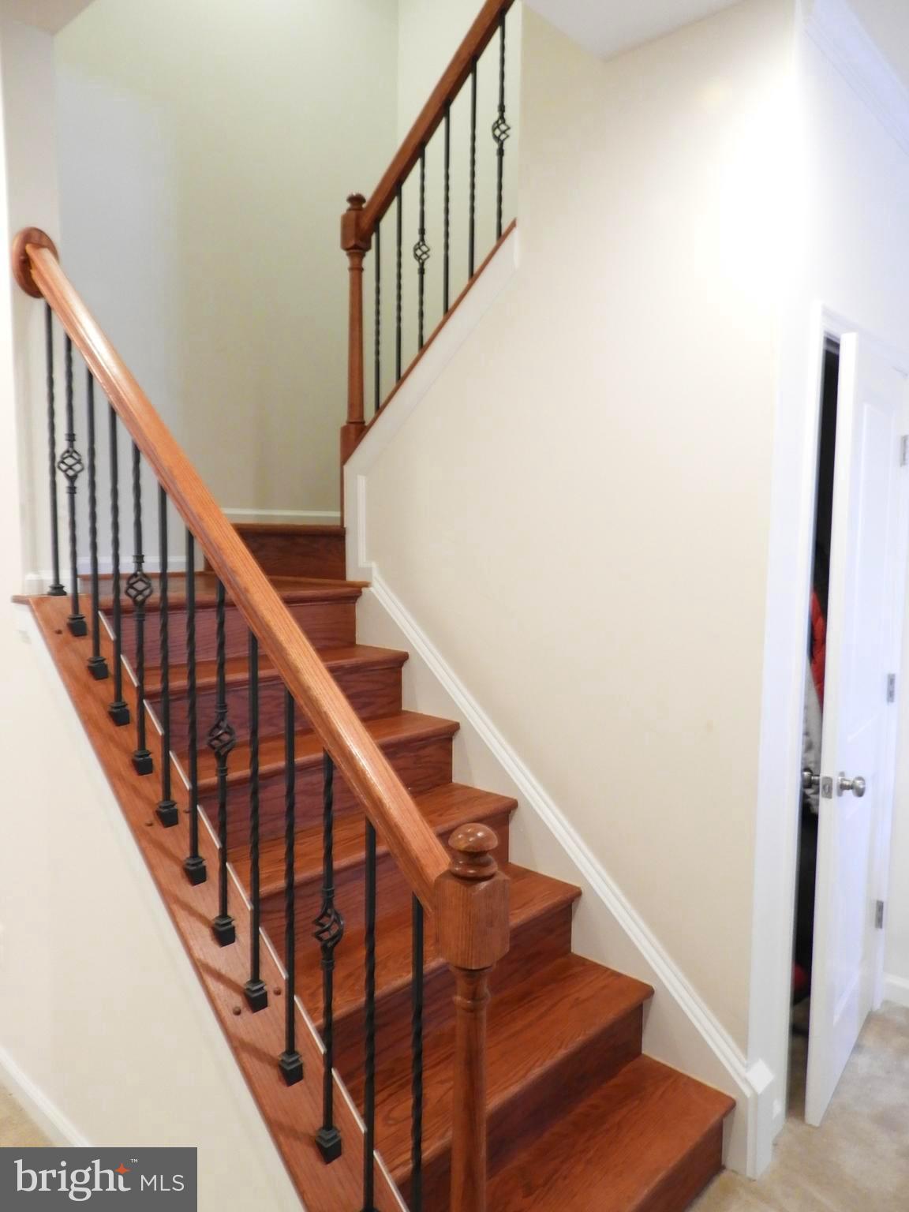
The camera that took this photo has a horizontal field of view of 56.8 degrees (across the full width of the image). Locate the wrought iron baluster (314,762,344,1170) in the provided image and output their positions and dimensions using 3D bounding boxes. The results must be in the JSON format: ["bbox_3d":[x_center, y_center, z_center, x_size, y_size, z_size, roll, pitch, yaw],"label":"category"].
[{"bbox_3d":[-0.210,0.584,1.415,0.048,0.725,0.048,5,6,43],"label":"wrought iron baluster"}]

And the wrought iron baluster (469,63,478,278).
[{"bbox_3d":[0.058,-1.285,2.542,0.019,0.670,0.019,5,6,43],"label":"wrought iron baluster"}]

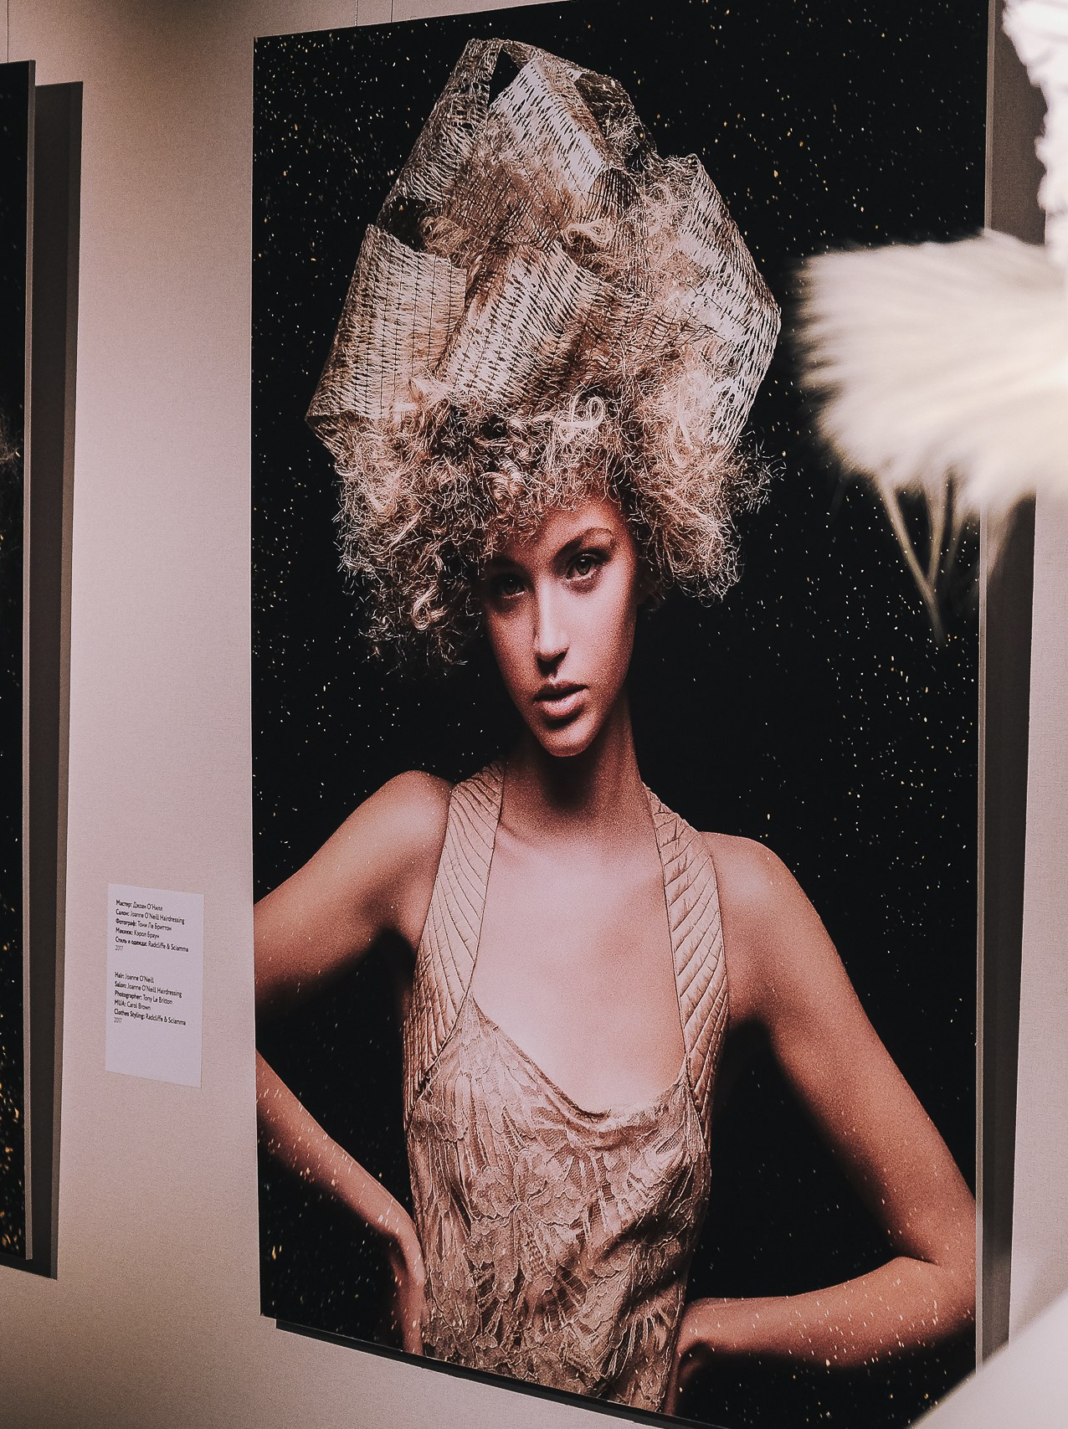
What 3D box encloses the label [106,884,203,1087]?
[{"bbox_3d":[-0.360,0.257,4.300,0.004,0.181,0.150,-1,4,-42],"label":"label"}]

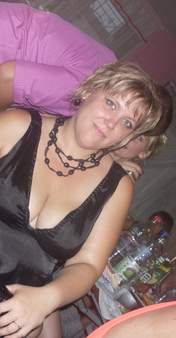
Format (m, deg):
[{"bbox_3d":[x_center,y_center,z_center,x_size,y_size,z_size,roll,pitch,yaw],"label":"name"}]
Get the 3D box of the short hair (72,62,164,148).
[{"bbox_3d":[0.065,-0.154,1.215,0.187,0.215,0.220,48,0,-20],"label":"short hair"}]

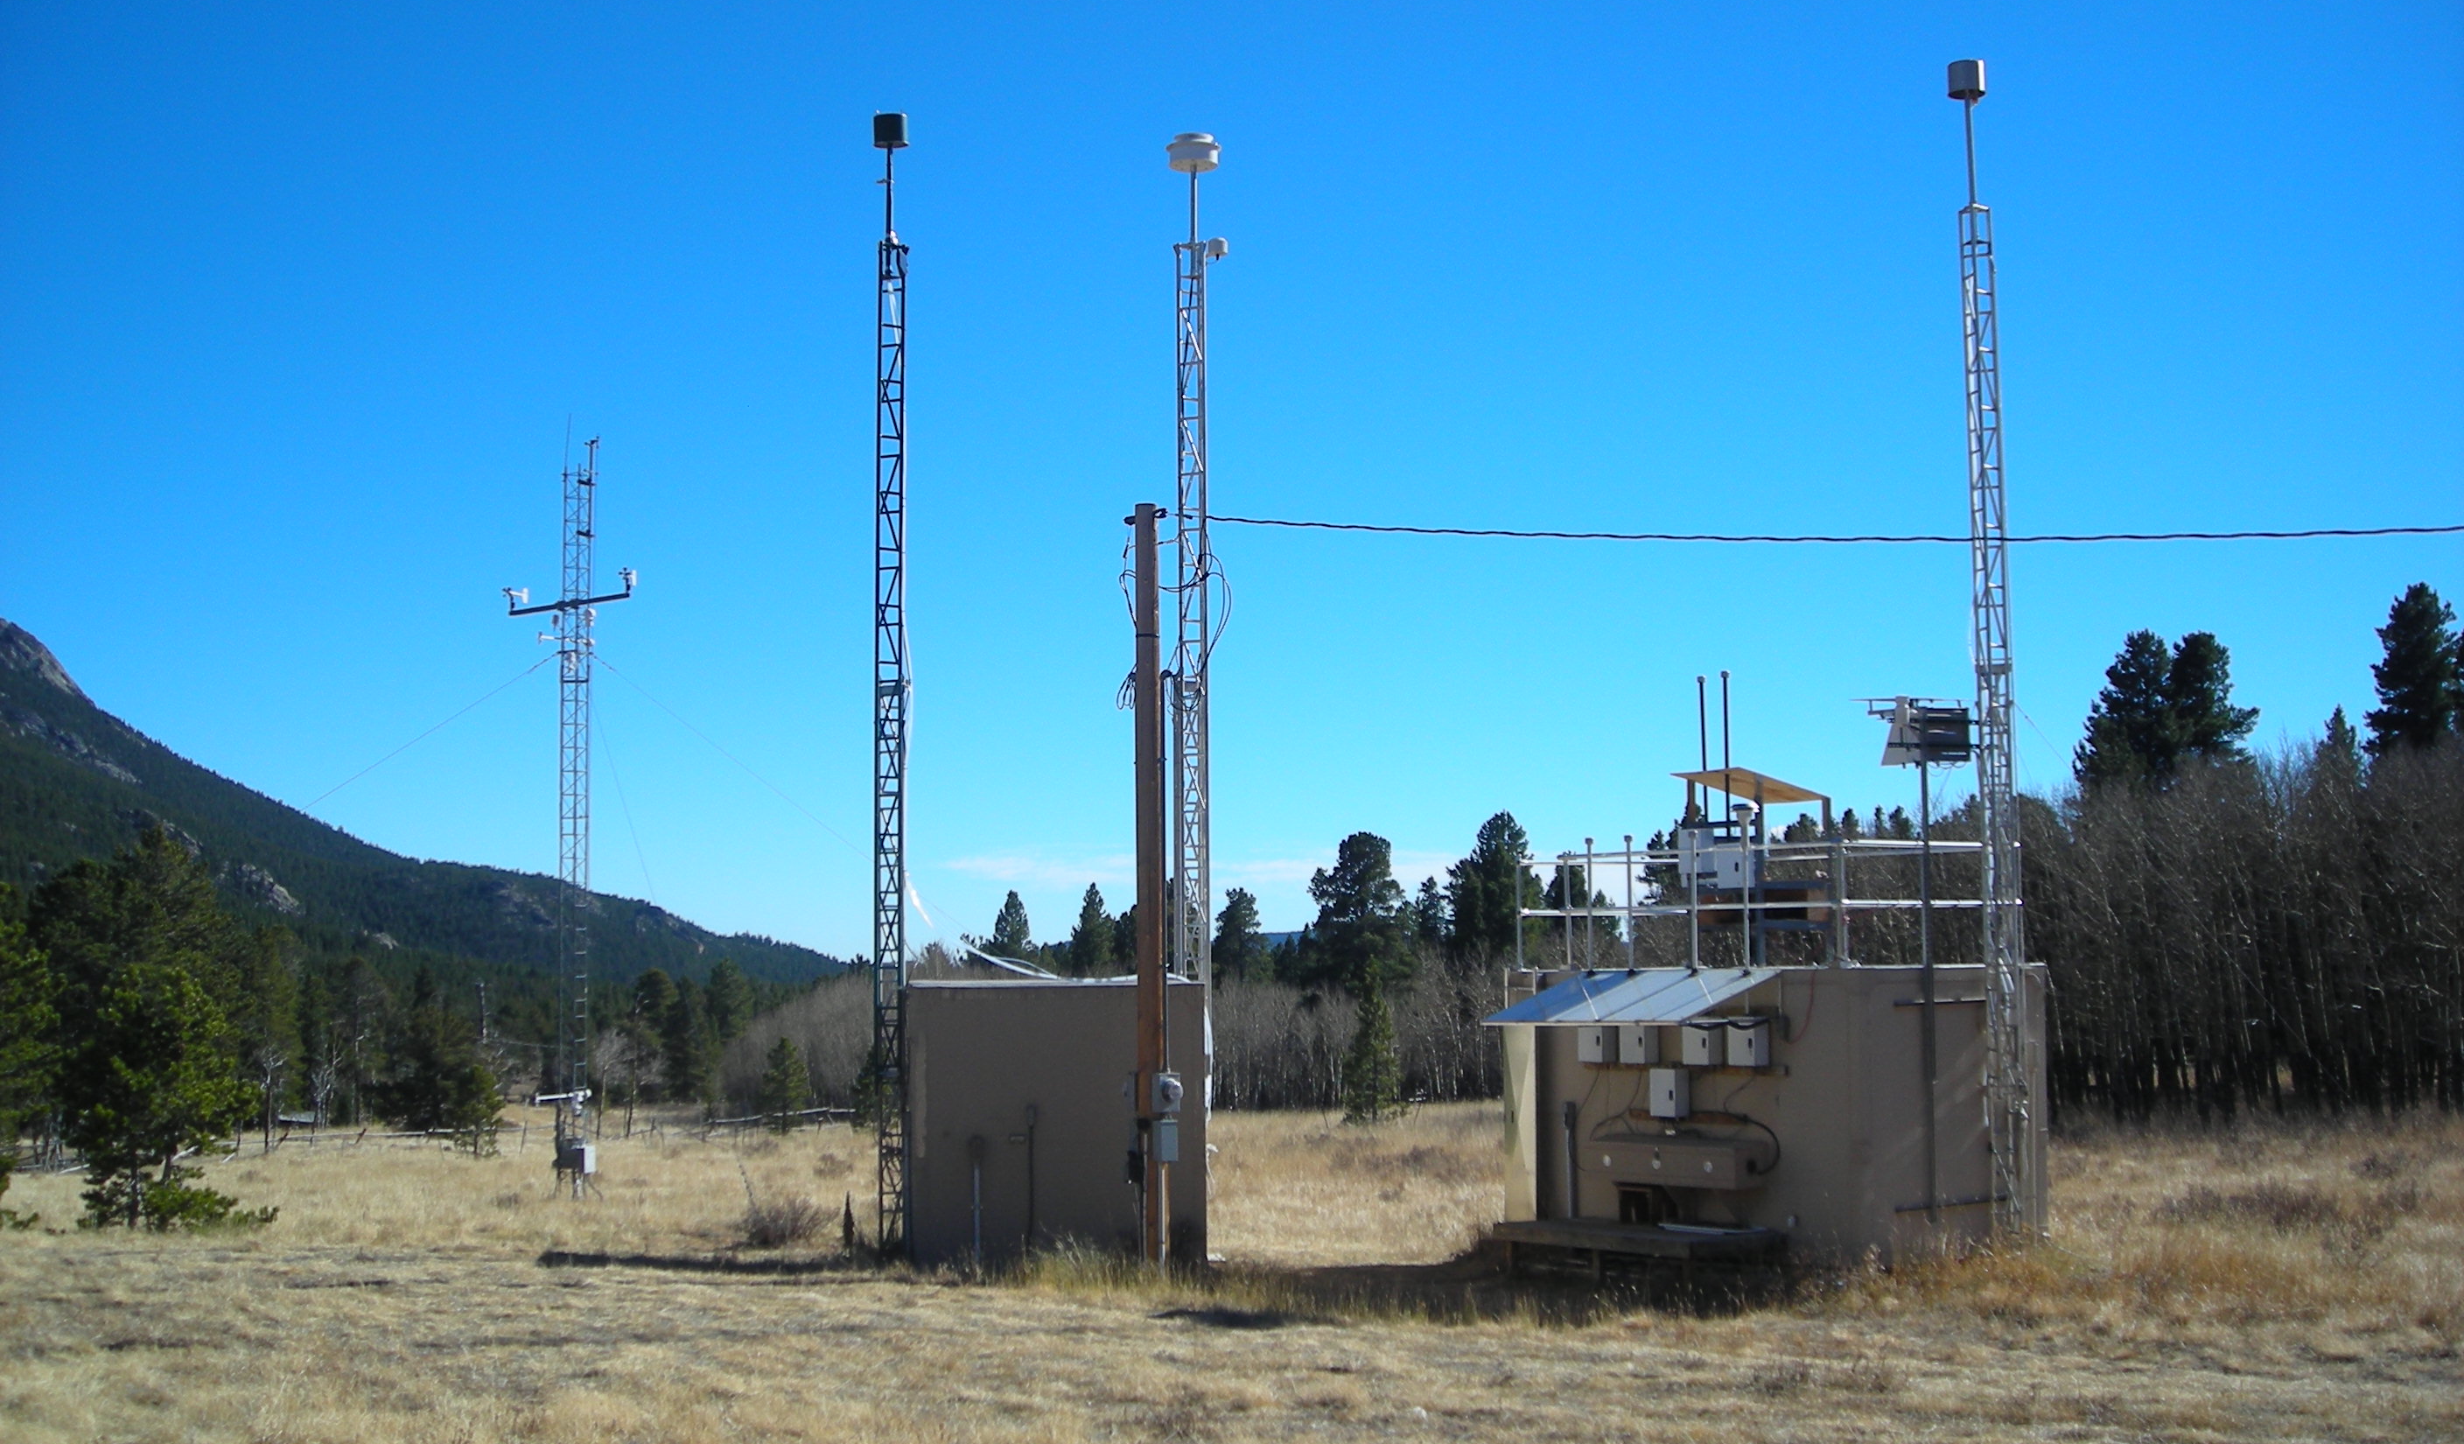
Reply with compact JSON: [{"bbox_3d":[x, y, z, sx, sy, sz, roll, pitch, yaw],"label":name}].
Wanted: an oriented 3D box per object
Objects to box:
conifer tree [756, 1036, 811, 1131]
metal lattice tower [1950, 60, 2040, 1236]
[{"bbox_3d":[-13.252,10.733,80.126,1.650,2.800,1.650,-1,-5,0],"label":"conifer tree"},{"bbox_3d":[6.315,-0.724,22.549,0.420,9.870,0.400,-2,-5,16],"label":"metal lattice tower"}]

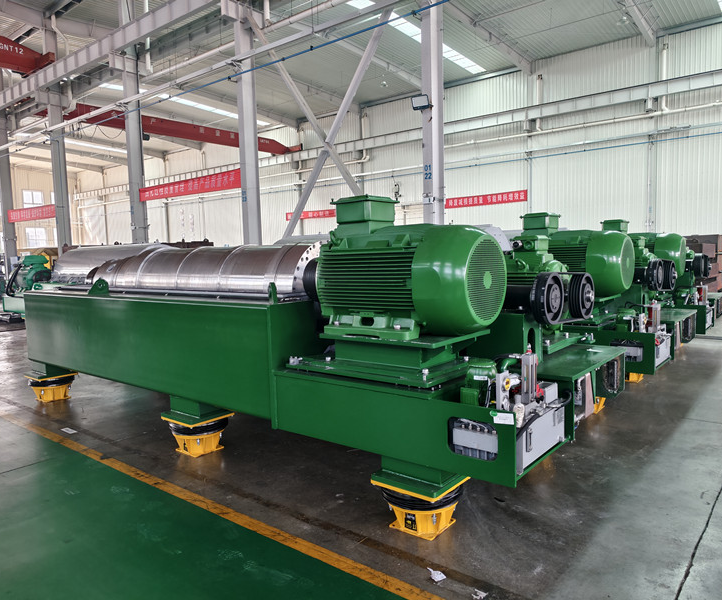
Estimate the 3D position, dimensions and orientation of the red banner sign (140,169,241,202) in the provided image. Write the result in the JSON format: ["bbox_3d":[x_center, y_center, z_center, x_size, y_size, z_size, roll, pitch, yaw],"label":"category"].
[{"bbox_3d":[-7.131,-4.544,21.625,6.800,0.680,0.060,2,5,38],"label":"red banner sign"}]

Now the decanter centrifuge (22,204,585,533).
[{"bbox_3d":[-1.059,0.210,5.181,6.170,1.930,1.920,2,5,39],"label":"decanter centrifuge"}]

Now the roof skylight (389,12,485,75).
[{"bbox_3d":[4.856,-15.222,32.177,1.050,0.120,10.210,2,3,38],"label":"roof skylight"}]

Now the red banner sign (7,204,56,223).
[{"bbox_3d":[-18.697,-4.866,30.077,6.600,0.680,0.060,2,5,38],"label":"red banner sign"}]

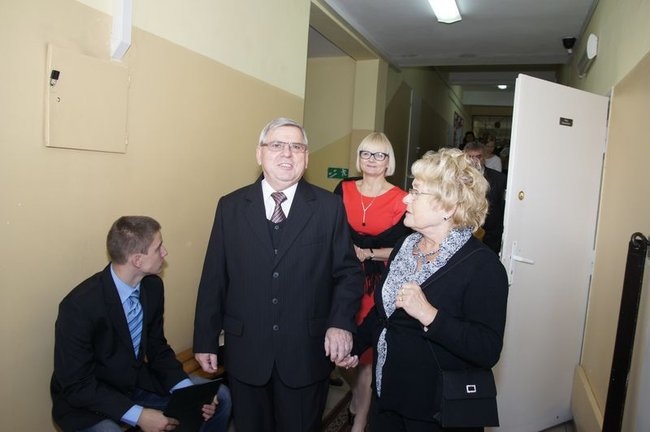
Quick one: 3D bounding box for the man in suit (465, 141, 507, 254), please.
[{"bbox_3d":[1.155,0.312,3.680,0.560,1.790,0.340,6,6,23],"label":"man in suit"}]

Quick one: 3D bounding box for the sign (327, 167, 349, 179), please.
[{"bbox_3d":[0.179,-0.564,5.950,0.300,0.150,0.020,6,6,23],"label":"sign"}]

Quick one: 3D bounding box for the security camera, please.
[{"bbox_3d":[2.413,-1.681,4.450,0.120,0.130,0.160,6,6,23],"label":"security camera"}]

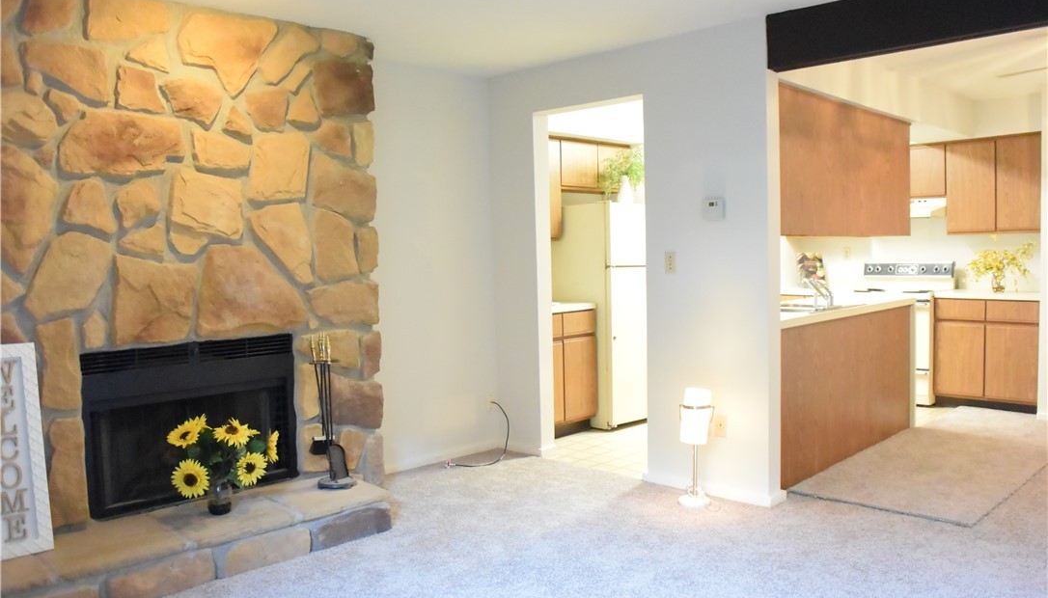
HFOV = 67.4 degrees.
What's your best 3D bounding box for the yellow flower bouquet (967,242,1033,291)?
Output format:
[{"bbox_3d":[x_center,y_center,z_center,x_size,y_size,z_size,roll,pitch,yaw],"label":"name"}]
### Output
[{"bbox_3d":[3.692,-0.256,6.112,0.450,0.409,0.350,2,5,44],"label":"yellow flower bouquet"}]

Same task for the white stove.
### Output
[{"bbox_3d":[3.177,0.275,6.727,0.759,1.152,0.694,2,4,44],"label":"white stove"}]

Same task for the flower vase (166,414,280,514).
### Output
[{"bbox_3d":[-1.376,0.754,3.582,0.480,0.440,0.380,-3,3,-22],"label":"flower vase"}]

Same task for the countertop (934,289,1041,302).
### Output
[{"bbox_3d":[3.662,-0.030,6.104,0.710,0.042,0.630,2,5,44],"label":"countertop"}]

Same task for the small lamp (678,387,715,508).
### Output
[{"bbox_3d":[0.885,0.749,4.046,0.170,0.593,0.165,0,3,14],"label":"small lamp"}]

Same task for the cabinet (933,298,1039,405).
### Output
[{"bbox_3d":[3.746,0.401,6.261,0.713,0.826,0.623,2,4,44],"label":"cabinet"}]

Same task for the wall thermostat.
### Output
[{"bbox_3d":[0.991,-0.469,4.098,0.106,0.118,0.030,2,4,44],"label":"wall thermostat"}]

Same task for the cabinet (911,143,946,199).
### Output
[{"bbox_3d":[3.296,-1.073,6.787,0.730,0.445,0.318,2,4,44],"label":"cabinet"}]

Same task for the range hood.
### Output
[{"bbox_3d":[3.139,-0.745,6.604,0.760,0.155,0.530,2,5,44],"label":"range hood"}]

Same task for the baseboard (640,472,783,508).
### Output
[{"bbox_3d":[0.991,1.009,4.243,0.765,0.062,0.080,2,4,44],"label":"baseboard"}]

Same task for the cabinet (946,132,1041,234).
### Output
[{"bbox_3d":[3.748,-0.886,6.162,0.700,0.755,0.320,2,5,44],"label":"cabinet"}]

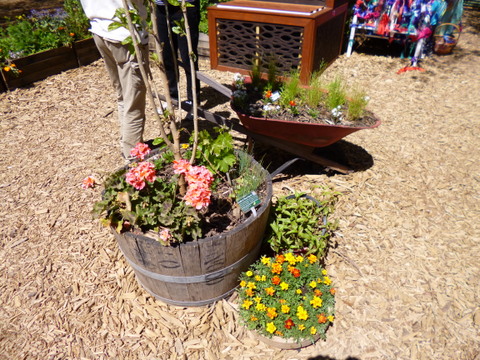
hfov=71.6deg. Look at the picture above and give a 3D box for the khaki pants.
[{"bbox_3d":[-0.789,-0.607,2.273,0.330,0.920,0.360,-21,39,-29],"label":"khaki pants"}]

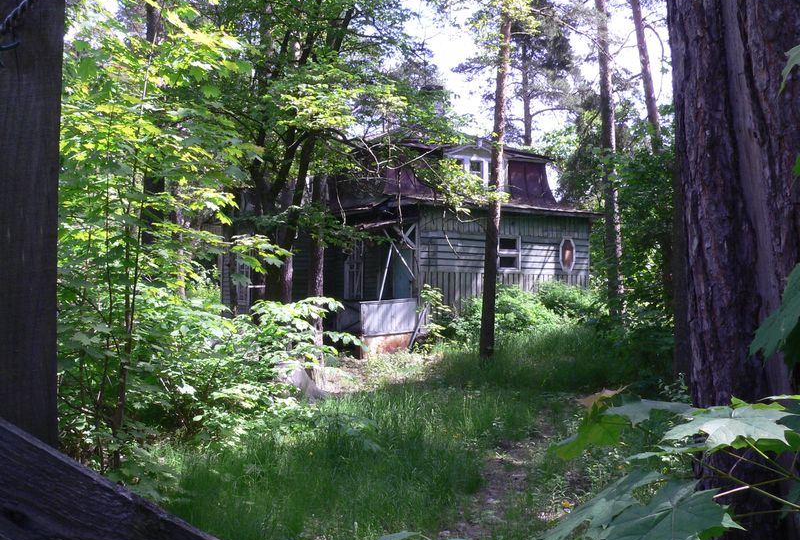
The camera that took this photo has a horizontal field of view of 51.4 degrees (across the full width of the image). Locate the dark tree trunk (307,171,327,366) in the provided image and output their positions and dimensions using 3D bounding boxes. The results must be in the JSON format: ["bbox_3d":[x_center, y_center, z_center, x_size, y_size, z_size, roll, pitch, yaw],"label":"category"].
[{"bbox_3d":[-1.530,0.070,15.600,0.280,3.800,0.280,0,-2,0],"label":"dark tree trunk"}]

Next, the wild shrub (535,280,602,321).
[{"bbox_3d":[4.430,0.860,21.900,1.600,1.150,1.300,1,-2,-33],"label":"wild shrub"}]

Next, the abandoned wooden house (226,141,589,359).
[{"bbox_3d":[-0.210,-0.900,25.300,7.750,6.300,9.600,1,-2,-33],"label":"abandoned wooden house"}]

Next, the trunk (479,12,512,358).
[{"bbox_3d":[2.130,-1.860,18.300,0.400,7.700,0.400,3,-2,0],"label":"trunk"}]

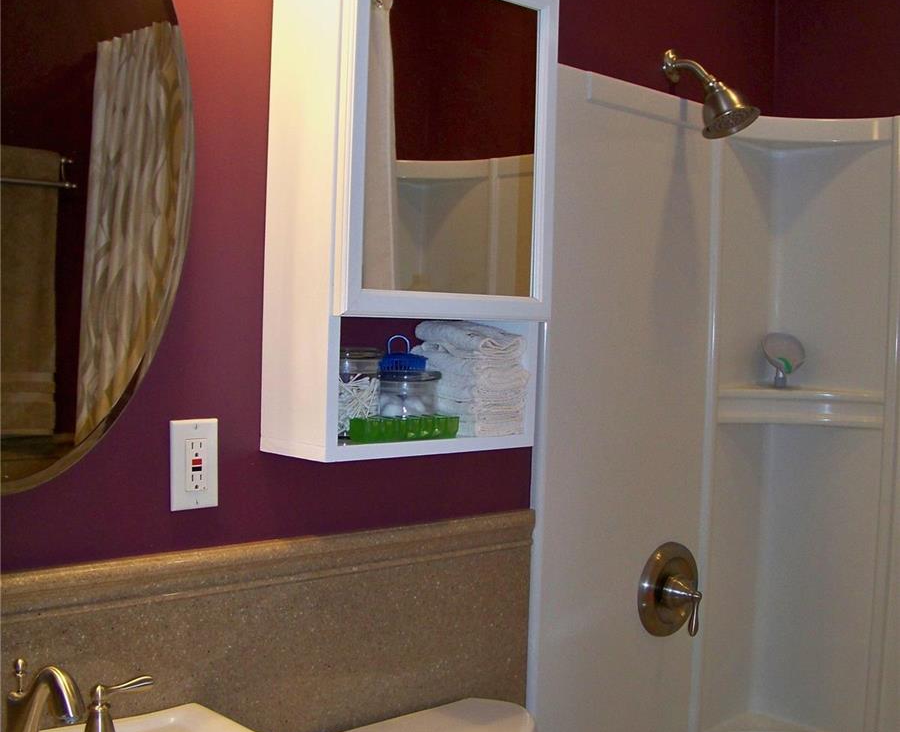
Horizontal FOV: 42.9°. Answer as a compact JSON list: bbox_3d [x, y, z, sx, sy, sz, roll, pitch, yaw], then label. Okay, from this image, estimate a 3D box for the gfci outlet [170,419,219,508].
[{"bbox_3d":[-0.331,0.128,1.485,0.070,0.114,0.009,0,3,-43],"label":"gfci outlet"}]

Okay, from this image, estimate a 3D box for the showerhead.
[{"bbox_3d":[0.461,-0.495,2.050,0.101,0.165,0.194,0,3,-43],"label":"showerhead"}]

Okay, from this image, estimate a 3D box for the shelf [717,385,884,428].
[{"bbox_3d":[0.693,0.081,2.298,0.308,0.075,0.157,2,2,5],"label":"shelf"}]

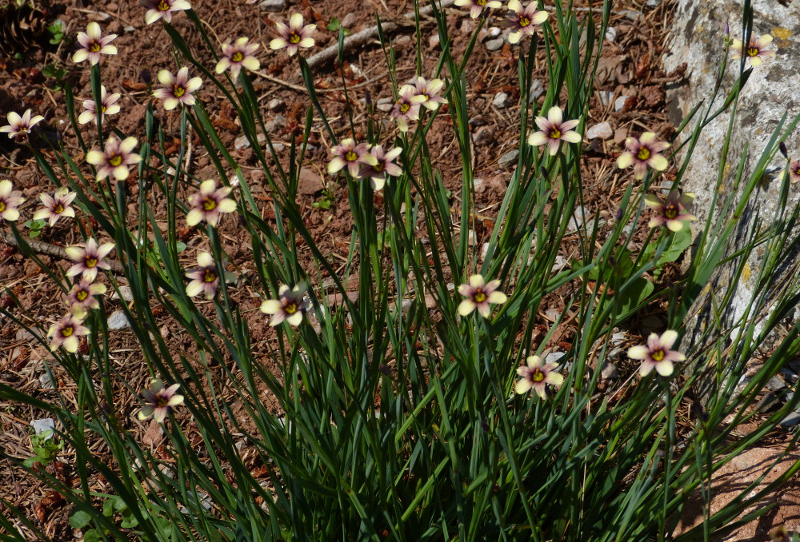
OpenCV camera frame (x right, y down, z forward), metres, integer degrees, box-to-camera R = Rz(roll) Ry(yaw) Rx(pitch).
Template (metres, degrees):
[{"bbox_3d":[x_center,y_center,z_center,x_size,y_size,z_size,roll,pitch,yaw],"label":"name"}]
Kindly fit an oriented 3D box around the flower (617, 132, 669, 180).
[{"bbox_3d":[0.121,-0.057,1.110,0.027,0.010,0.026,6,82,7],"label":"flower"}]

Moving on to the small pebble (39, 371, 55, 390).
[{"bbox_3d":[-0.201,0.063,1.280,0.009,0.008,0.011,0,40,0],"label":"small pebble"}]

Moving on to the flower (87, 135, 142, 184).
[{"bbox_3d":[-0.140,-0.055,1.100,0.026,0.010,0.025,-7,80,-9],"label":"flower"}]

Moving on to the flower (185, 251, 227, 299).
[{"bbox_3d":[-0.091,0.002,1.060,0.023,0.023,0.009,-4,-5,-5],"label":"flower"}]

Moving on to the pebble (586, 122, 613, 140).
[{"bbox_3d":[0.129,-0.091,1.450,0.018,0.010,0.014,0,40,0],"label":"pebble"}]

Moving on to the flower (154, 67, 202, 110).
[{"bbox_3d":[-0.112,-0.092,1.130,0.025,0.010,0.024,-3,72,-4],"label":"flower"}]

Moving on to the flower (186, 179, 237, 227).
[{"bbox_3d":[-0.093,-0.033,1.110,0.025,0.010,0.025,-8,79,-9],"label":"flower"}]

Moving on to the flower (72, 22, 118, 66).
[{"bbox_3d":[-0.149,-0.112,1.100,0.023,0.022,0.009,-6,2,-8],"label":"flower"}]

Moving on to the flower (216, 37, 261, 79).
[{"bbox_3d":[-0.079,-0.103,1.090,0.022,0.021,0.009,-3,1,-4],"label":"flower"}]

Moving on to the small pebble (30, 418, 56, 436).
[{"bbox_3d":[-0.209,0.092,1.310,0.014,0.010,0.011,0,40,0],"label":"small pebble"}]

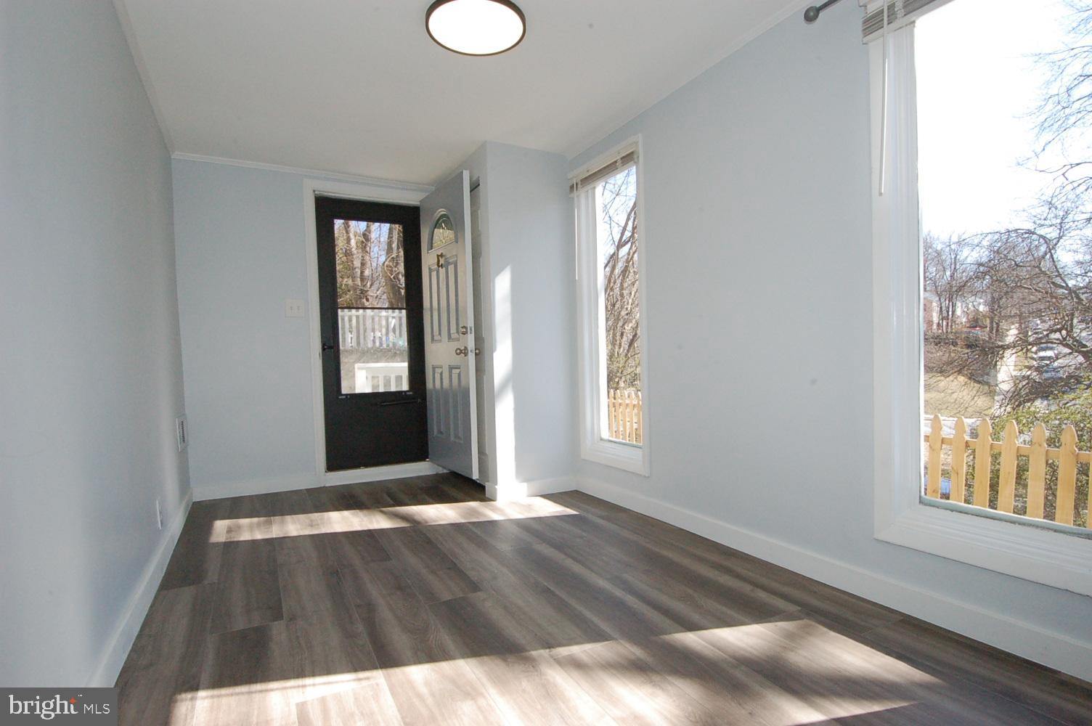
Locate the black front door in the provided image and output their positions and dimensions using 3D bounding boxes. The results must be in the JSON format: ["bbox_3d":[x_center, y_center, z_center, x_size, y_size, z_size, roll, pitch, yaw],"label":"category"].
[{"bbox_3d":[-1.326,-0.218,4.195,0.786,2.036,0.045,-2,1,-28],"label":"black front door"}]

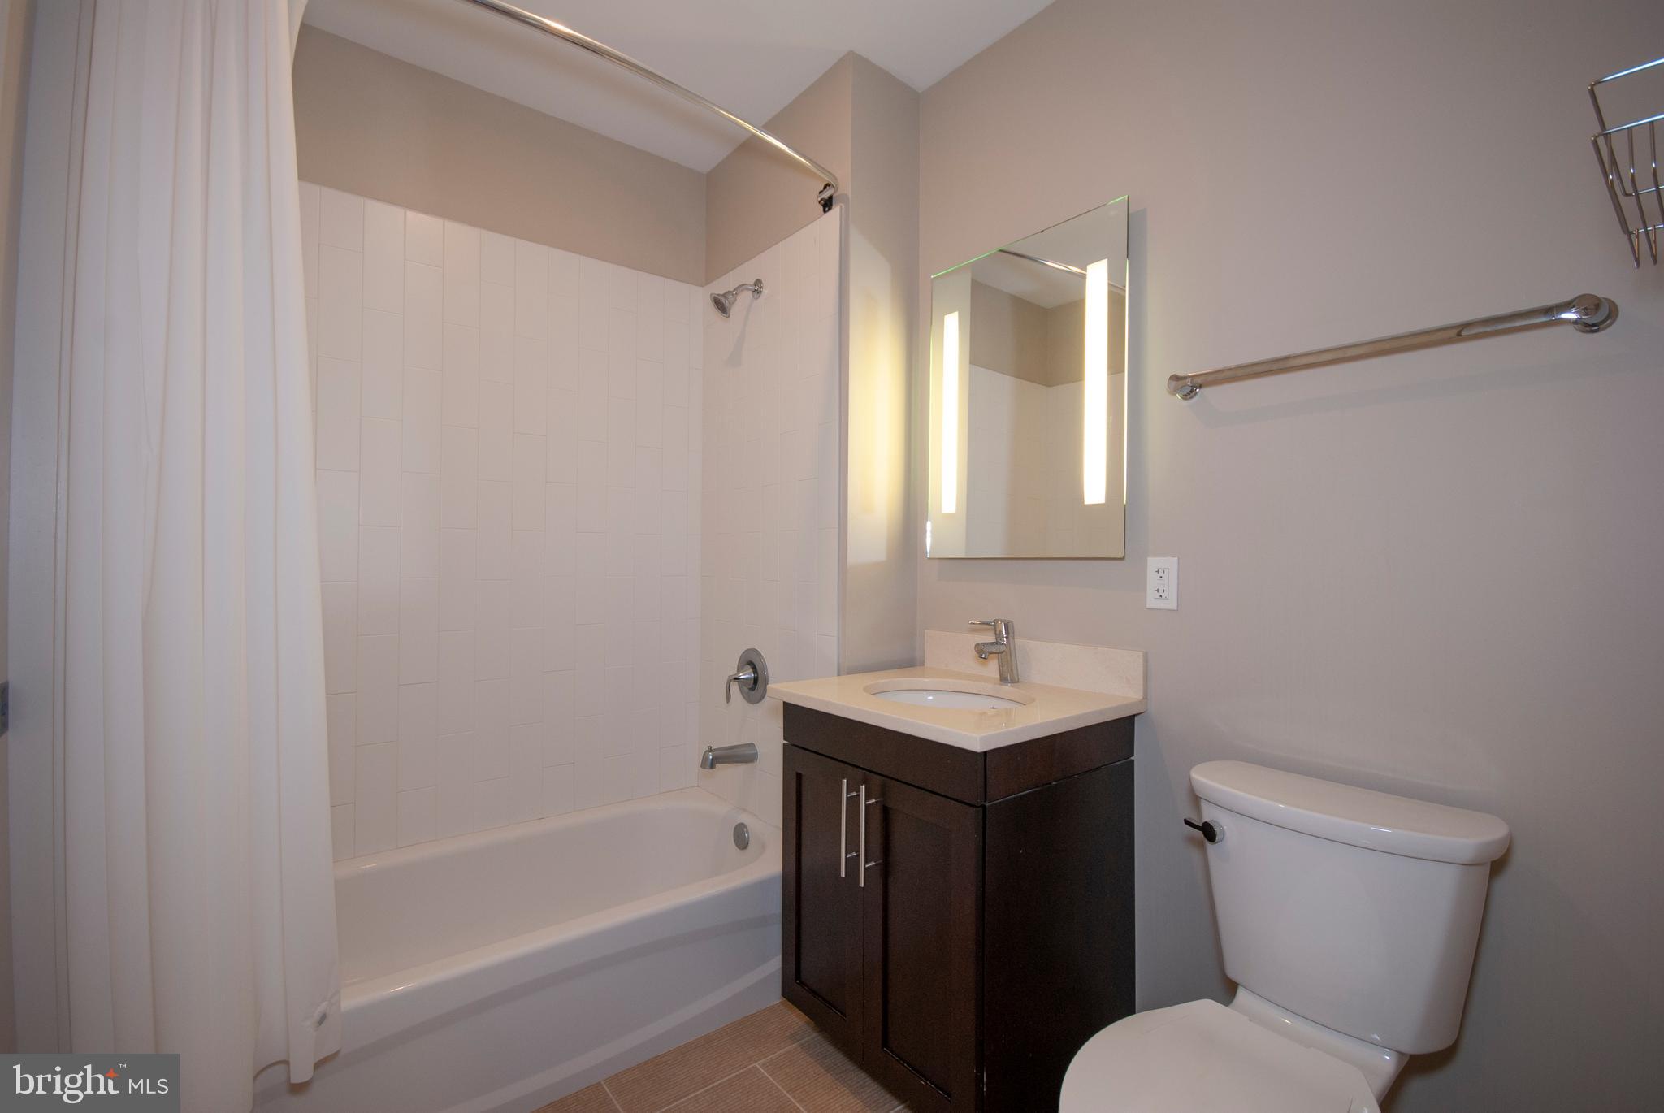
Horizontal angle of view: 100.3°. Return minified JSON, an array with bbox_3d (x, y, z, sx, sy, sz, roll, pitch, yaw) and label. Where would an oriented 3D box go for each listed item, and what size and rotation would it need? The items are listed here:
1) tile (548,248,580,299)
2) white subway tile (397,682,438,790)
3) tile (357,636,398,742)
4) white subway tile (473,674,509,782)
[{"bbox_3d":[-0.876,-0.923,2.268,0.099,0.147,0.009,1,0,-37],"label":"tile"},{"bbox_3d":[-1.208,0.525,2.030,0.098,0.305,0.009,1,-1,-36],"label":"white subway tile"},{"bbox_3d":[-1.285,0.377,1.970,0.099,0.305,0.009,1,0,-37],"label":"tile"},{"bbox_3d":[-1.048,0.529,2.148,0.099,0.305,0.009,1,0,-37],"label":"white subway tile"}]

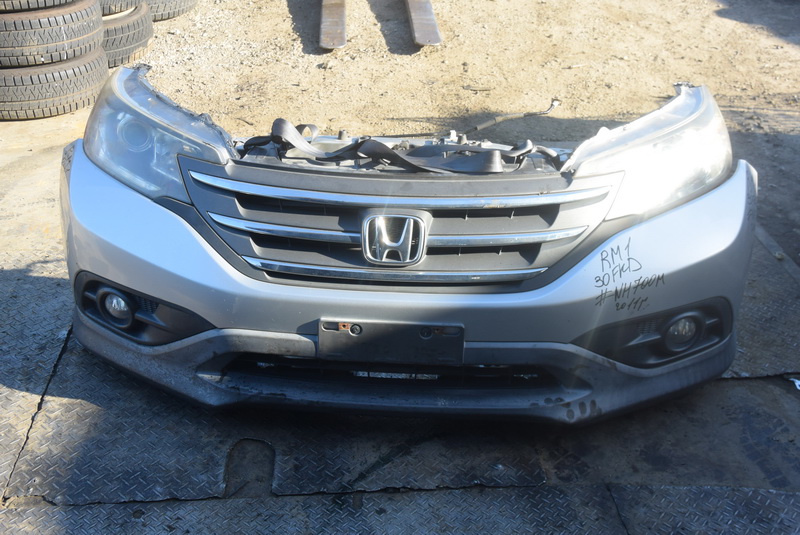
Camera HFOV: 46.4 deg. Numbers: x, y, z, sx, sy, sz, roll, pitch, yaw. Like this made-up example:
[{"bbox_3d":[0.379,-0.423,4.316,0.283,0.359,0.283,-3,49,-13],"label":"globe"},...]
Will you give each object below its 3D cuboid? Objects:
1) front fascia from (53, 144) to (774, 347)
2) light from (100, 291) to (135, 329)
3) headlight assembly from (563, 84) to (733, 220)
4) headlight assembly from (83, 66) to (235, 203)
[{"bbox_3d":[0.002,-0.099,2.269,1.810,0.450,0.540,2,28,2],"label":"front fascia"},{"bbox_3d":[-0.688,0.099,2.272,0.088,0.088,0.065,2,28,2],"label":"light"},{"bbox_3d":[0.589,-0.277,2.192,0.440,0.240,0.480,2,28,2],"label":"headlight assembly"},{"bbox_3d":[-0.576,-0.321,2.235,0.440,0.240,0.480,2,28,2],"label":"headlight assembly"}]

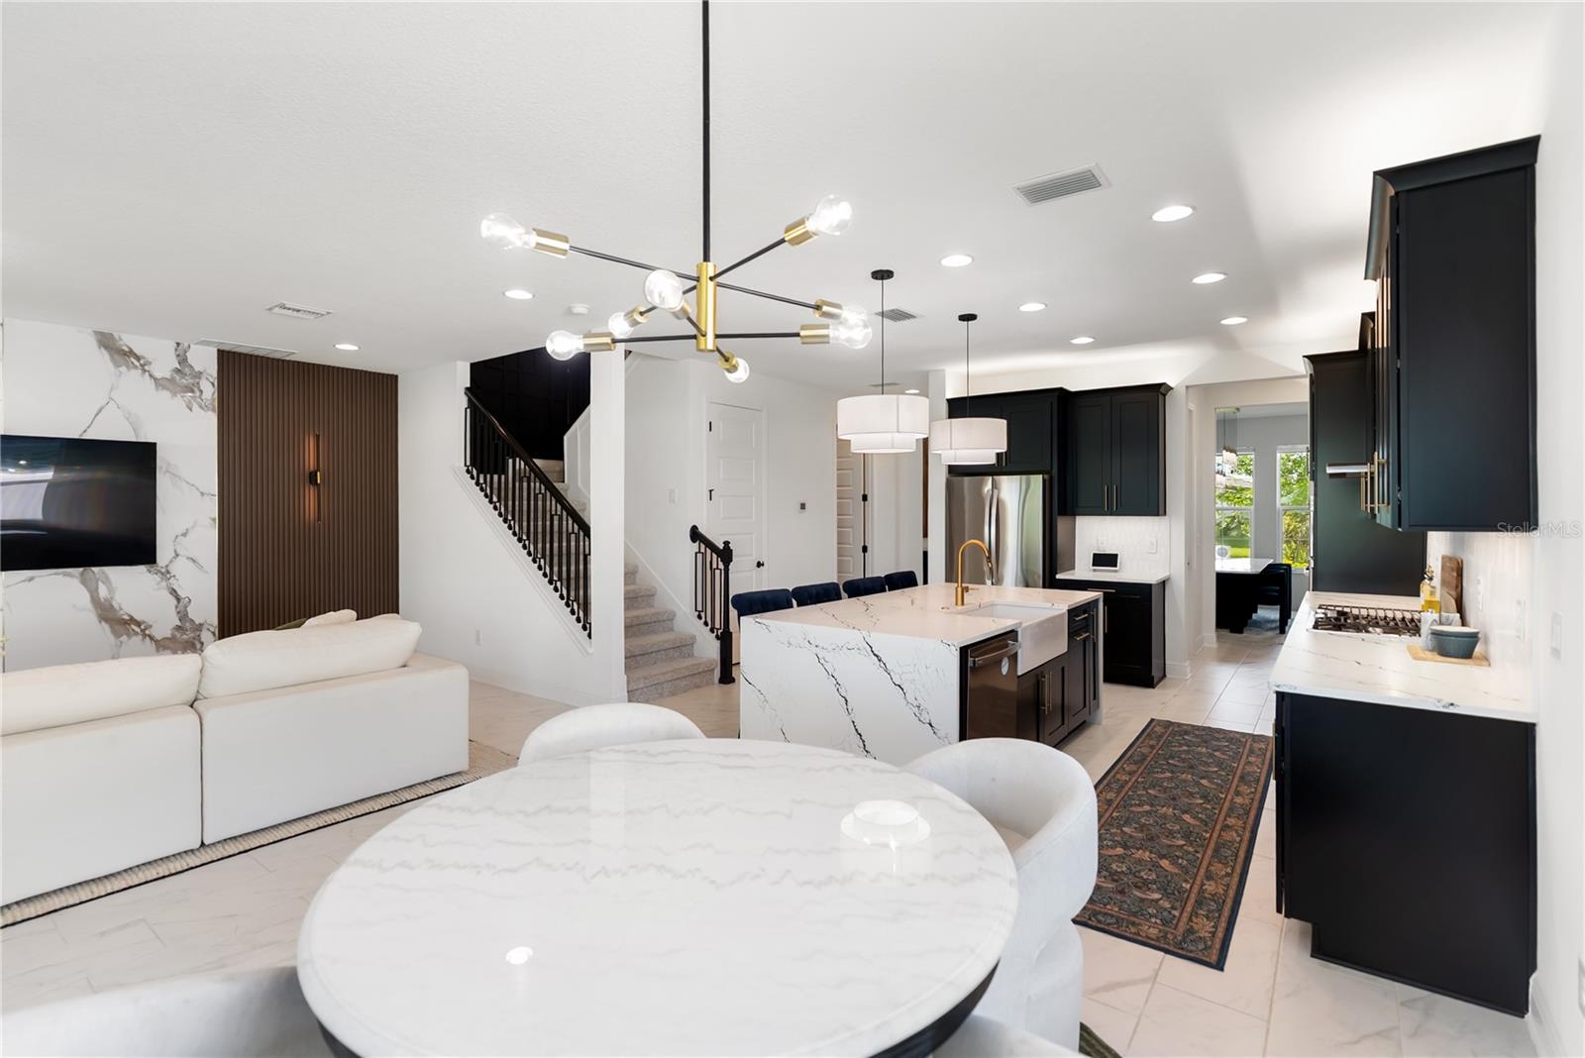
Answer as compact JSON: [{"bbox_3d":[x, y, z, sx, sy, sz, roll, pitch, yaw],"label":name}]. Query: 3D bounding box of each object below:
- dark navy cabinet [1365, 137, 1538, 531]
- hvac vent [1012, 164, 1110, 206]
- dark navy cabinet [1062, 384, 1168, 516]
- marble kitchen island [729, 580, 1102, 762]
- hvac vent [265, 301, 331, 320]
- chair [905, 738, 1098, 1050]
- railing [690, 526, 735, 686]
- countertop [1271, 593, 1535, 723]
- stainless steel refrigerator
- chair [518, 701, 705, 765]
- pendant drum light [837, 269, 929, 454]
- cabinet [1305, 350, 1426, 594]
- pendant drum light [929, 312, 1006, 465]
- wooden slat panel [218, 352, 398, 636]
[{"bbox_3d":[2.391,-0.573,2.640,0.375,1.145,1.270,0,1,38],"label":"dark navy cabinet"},{"bbox_3d":[1.144,-1.450,2.988,0.340,0.025,0.235,0,1,38],"label":"hvac vent"},{"bbox_3d":[3.009,-0.688,6.542,0.890,1.149,0.380,0,1,38],"label":"dark navy cabinet"},{"bbox_3d":[0.947,0.942,4.498,1.340,0.916,2.400,0,1,38],"label":"marble kitchen island"},{"bbox_3d":[-3.369,-1.479,4.813,0.270,0.025,0.295,0,1,38],"label":"hvac vent"},{"bbox_3d":[0.562,1.083,2.107,0.610,0.760,0.660,-1,1,-24],"label":"chair"},{"bbox_3d":[-0.764,0.690,6.612,0.529,1.438,0.140,0,1,38],"label":"railing"},{"bbox_3d":[2.994,0.517,3.639,0.643,0.040,3.542,0,1,38],"label":"countertop"},{"bbox_3d":[2.104,0.441,6.868,0.920,1.830,0.850,0,1,38],"label":"stainless steel refrigerator"},{"bbox_3d":[-0.631,1.090,2.557,0.660,0.760,0.610,-1,1,-17],"label":"chair"},{"bbox_3d":[0.506,-0.932,3.914,0.510,0.986,0.510,-1,1,0],"label":"pendant drum light"},{"bbox_3d":[4.300,0.036,5.330,0.655,2.667,0.790,0,1,38],"label":"cabinet"},{"bbox_3d":[1.238,-0.975,4.993,0.520,1.040,0.520,0,1,38],"label":"pendant drum light"},{"bbox_3d":[-4.324,-0.059,6.436,0.040,2.903,1.420,0,1,38],"label":"wooden slat panel"}]

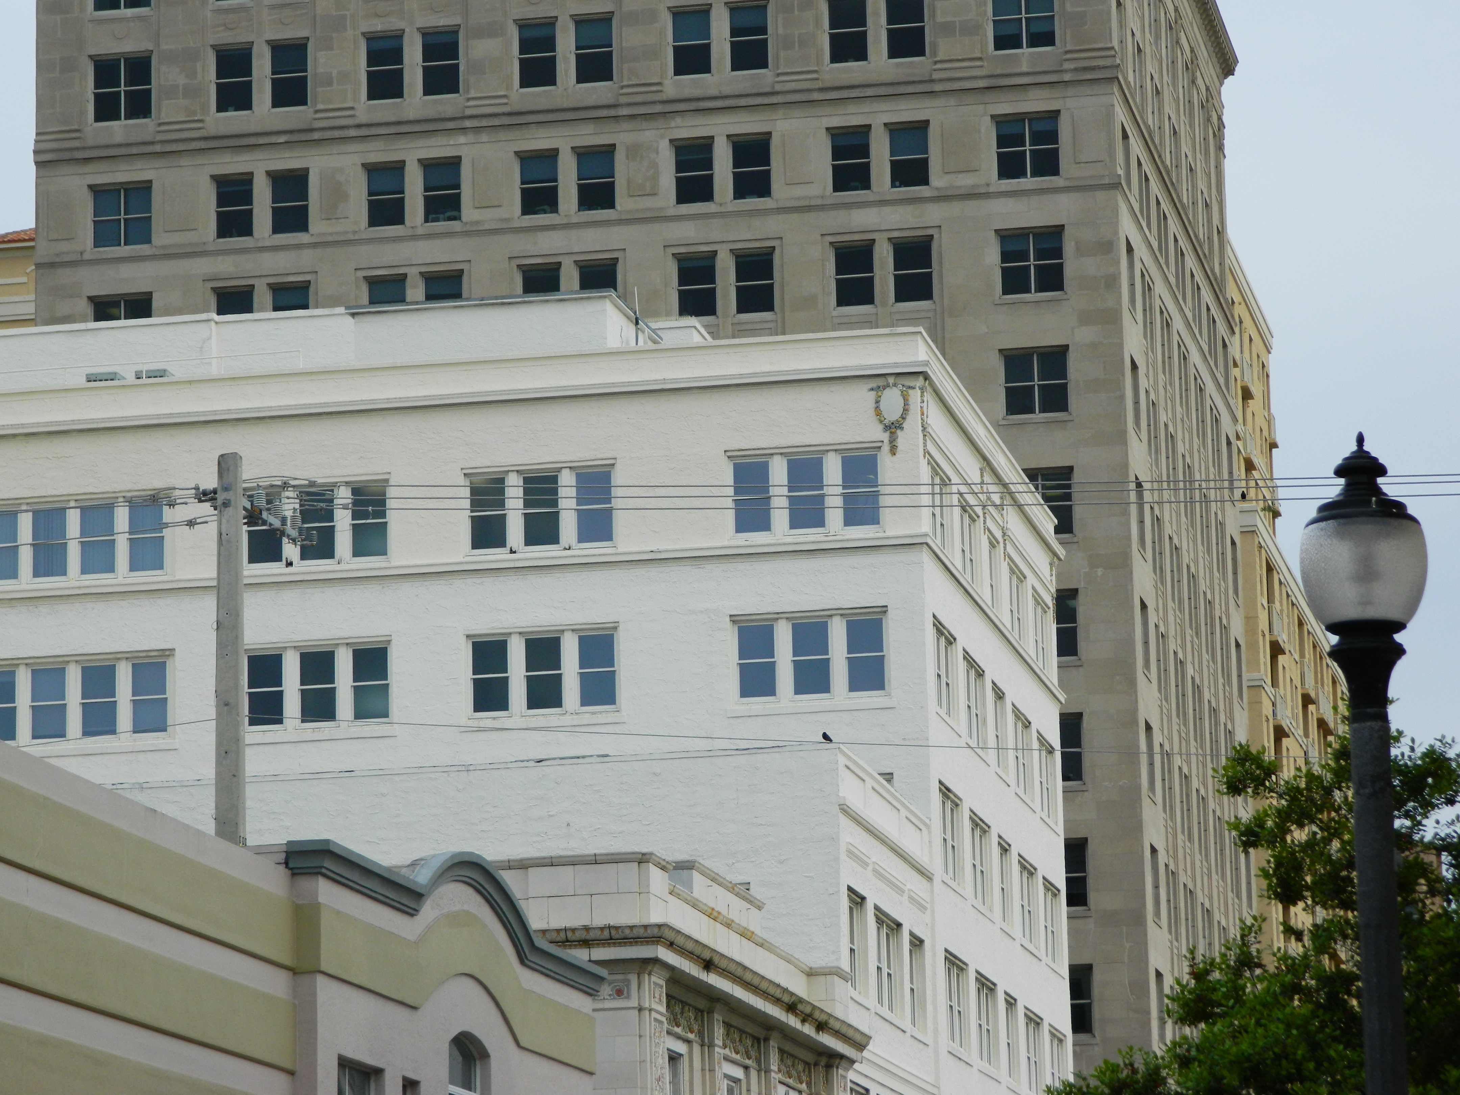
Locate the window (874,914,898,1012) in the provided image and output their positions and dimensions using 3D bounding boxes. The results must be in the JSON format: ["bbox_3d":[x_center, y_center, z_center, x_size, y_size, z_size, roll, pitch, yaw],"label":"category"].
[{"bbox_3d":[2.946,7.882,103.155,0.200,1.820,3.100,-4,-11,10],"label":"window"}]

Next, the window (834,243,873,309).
[{"bbox_3d":[3.469,-7.645,152.568,1.111,1.795,0.200,-4,-11,10],"label":"window"}]

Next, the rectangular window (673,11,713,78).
[{"bbox_3d":[-1.104,-14.954,161.388,1.153,1.940,0.150,-4,-11,10],"label":"rectangular window"}]

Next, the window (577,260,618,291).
[{"bbox_3d":[-3.632,-6.997,150.743,1.160,1.830,0.180,-4,-11,11],"label":"window"}]

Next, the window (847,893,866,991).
[{"bbox_3d":[2.279,7.391,102.023,0.200,1.763,1.910,-4,-11,10],"label":"window"}]

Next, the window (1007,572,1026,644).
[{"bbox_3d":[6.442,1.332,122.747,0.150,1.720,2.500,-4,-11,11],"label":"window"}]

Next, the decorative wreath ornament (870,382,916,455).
[{"bbox_3d":[3.365,-2.681,112.664,0.887,1.458,0.140,-4,-11,10],"label":"decorative wreath ornament"}]

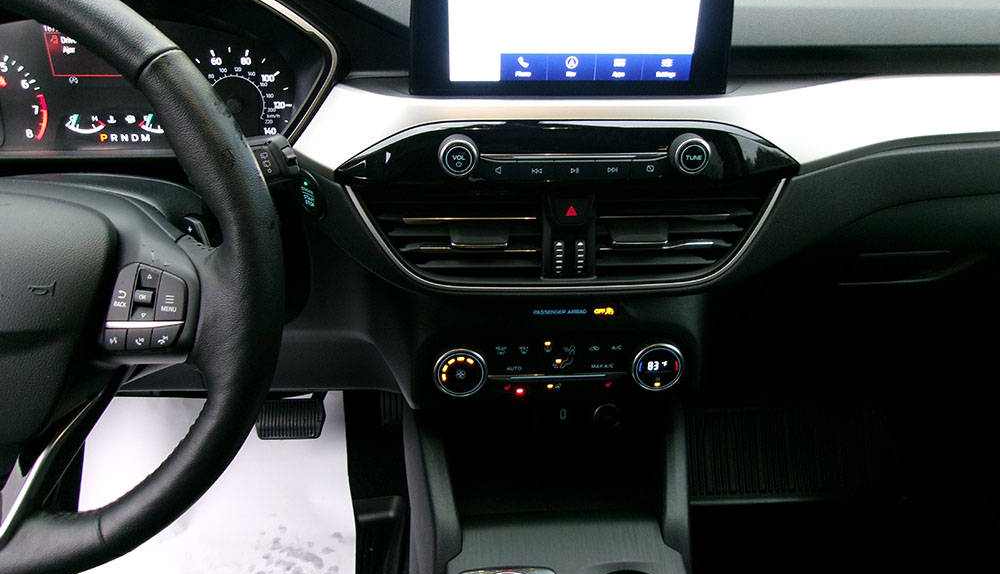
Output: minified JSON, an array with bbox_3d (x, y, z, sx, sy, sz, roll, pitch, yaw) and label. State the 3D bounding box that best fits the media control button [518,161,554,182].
[{"bbox_3d":[0.027,-0.085,0.572,0.026,0.017,0.008,-1,27,-3],"label":"media control button"}]

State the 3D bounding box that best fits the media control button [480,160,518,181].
[{"bbox_3d":[-0.001,-0.086,0.570,0.028,0.015,0.008,-1,27,-3],"label":"media control button"}]

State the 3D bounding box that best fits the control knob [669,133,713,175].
[{"bbox_3d":[0.138,-0.096,0.565,0.028,0.028,0.016,-1,27,-3],"label":"control knob"}]

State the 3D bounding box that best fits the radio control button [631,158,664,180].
[{"bbox_3d":[0.109,-0.087,0.577,0.025,0.017,0.008,-1,27,-3],"label":"radio control button"}]

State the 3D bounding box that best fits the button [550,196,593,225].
[{"bbox_3d":[0.054,-0.059,0.590,0.032,0.023,0.010,-1,27,-3],"label":"button"}]

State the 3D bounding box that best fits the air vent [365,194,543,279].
[{"bbox_3d":[-0.036,-0.042,0.600,0.132,0.066,0.030,-1,27,-3],"label":"air vent"}]

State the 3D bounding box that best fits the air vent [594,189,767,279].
[{"bbox_3d":[0.139,-0.044,0.611,0.131,0.070,0.030,-1,27,-3],"label":"air vent"}]

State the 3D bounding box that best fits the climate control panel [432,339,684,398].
[{"bbox_3d":[0.048,0.066,0.639,0.203,0.051,0.020,-1,22,-3],"label":"climate control panel"}]

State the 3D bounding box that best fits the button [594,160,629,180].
[{"bbox_3d":[0.082,-0.086,0.576,0.025,0.015,0.008,-1,27,-3],"label":"button"}]

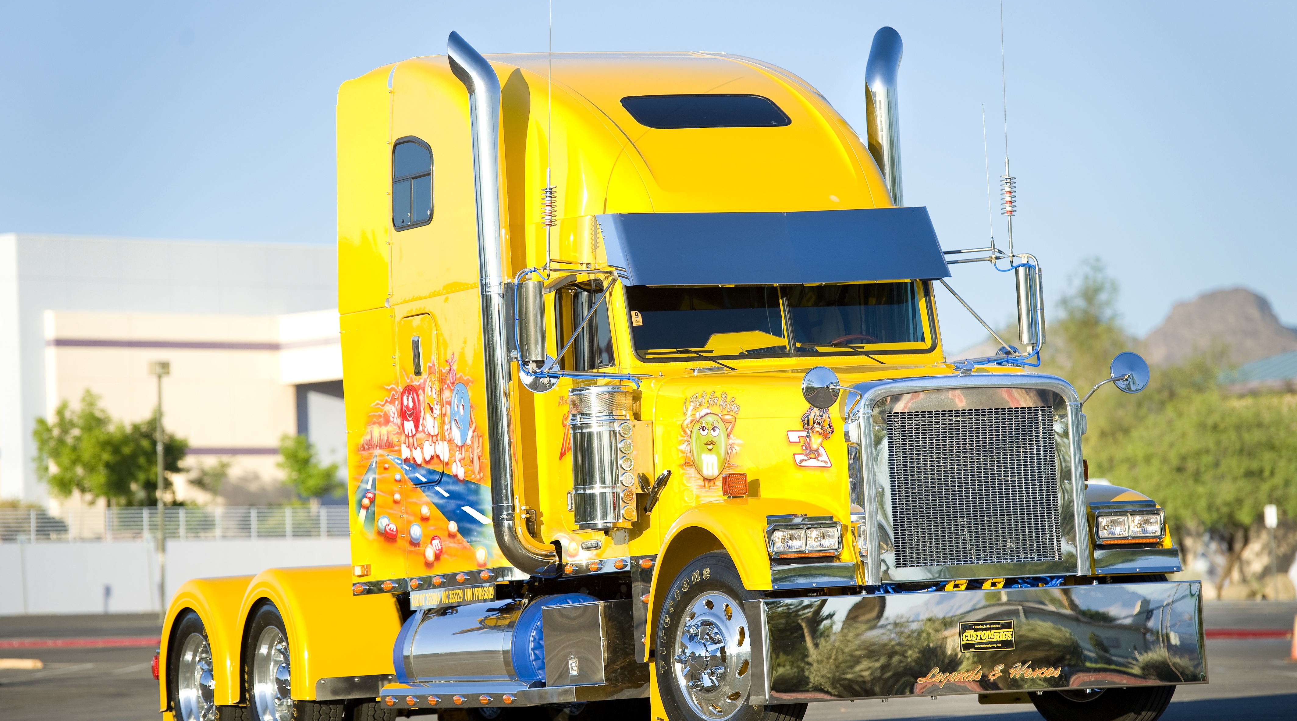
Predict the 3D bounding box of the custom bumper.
[{"bbox_3d":[1.627,1.383,30.912,2.430,0.505,0.205,-2,-3,-24],"label":"custom bumper"}]

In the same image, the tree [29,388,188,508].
[{"bbox_3d":[-17.079,3.296,200.000,4.900,4.900,4.700,-2,-2,0],"label":"tree"}]

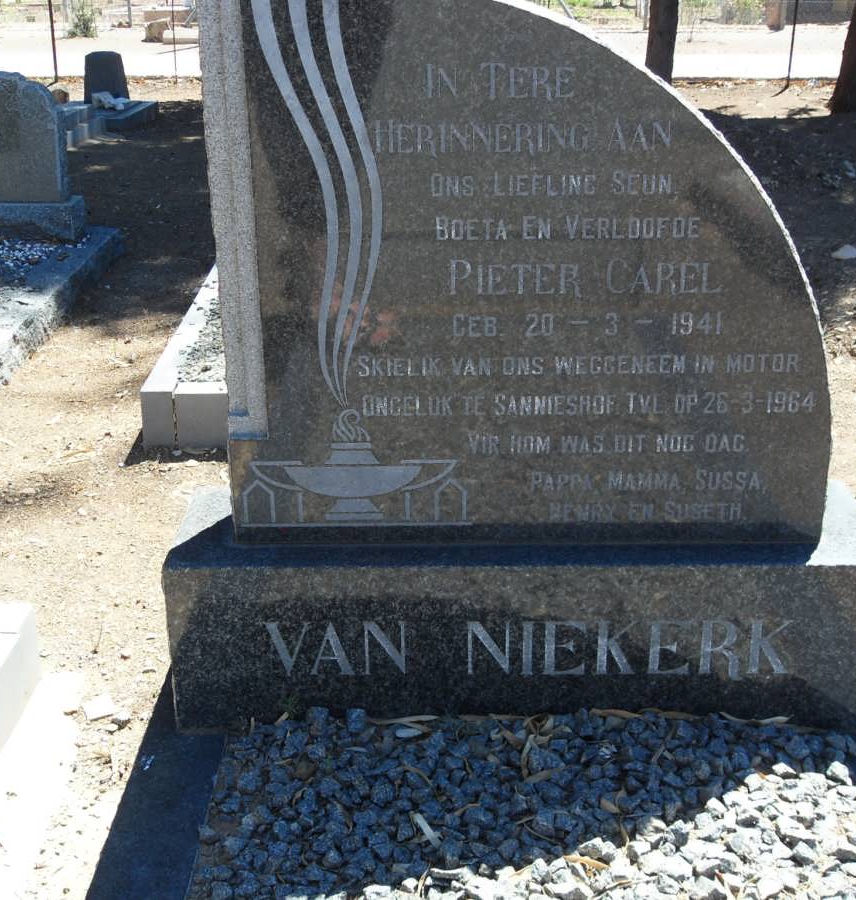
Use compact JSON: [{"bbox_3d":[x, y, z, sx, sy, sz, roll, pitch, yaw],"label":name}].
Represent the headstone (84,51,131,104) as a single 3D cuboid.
[{"bbox_3d":[-2.812,-3.241,10.567,0.354,0.429,0.180,0,21,1],"label":"headstone"}]

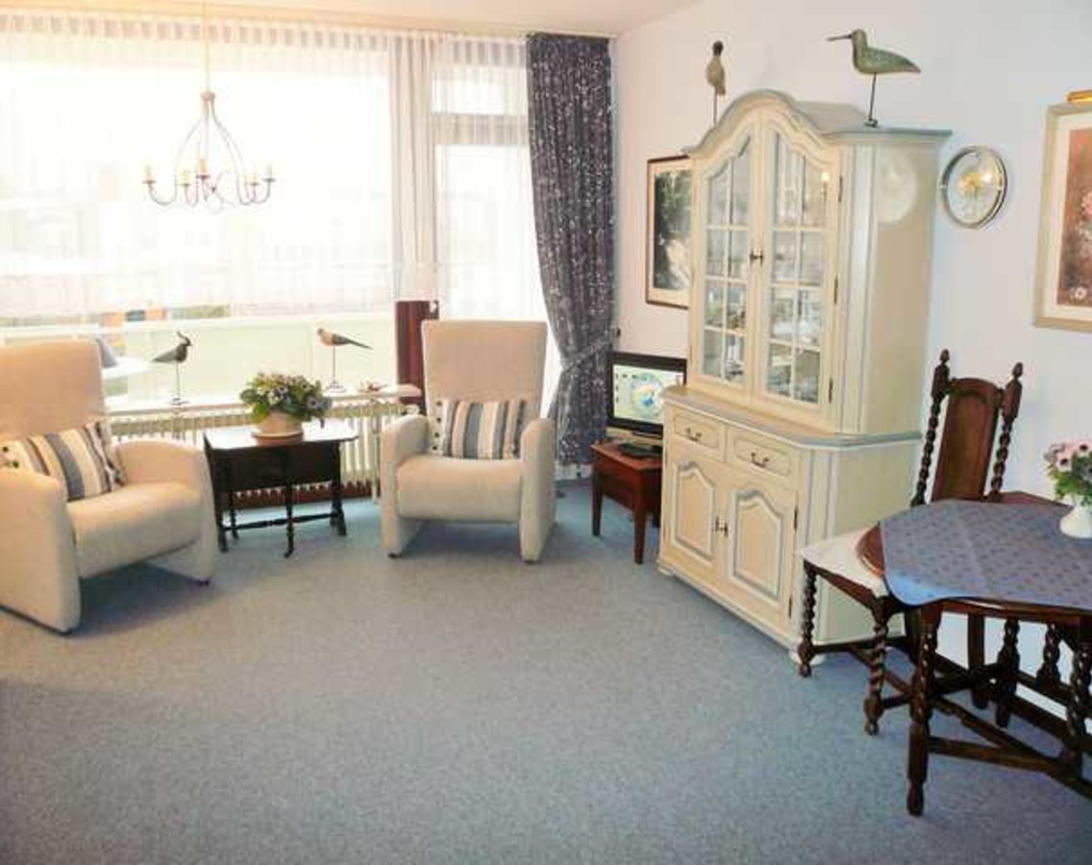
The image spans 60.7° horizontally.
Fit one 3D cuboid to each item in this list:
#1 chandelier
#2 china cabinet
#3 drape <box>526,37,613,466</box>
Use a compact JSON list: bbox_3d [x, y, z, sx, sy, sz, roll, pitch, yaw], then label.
[{"bbox_3d":[-1.342,-1.322,3.684,0.500,0.860,0.500,-6,14,-22],"label":"chandelier"},{"bbox_3d":[0.934,-0.264,3.707,0.500,2.020,1.140,-6,14,-22],"label":"china cabinet"},{"bbox_3d":[0.151,-0.974,5.361,0.540,2.430,0.160,-6,14,-22],"label":"drape"}]

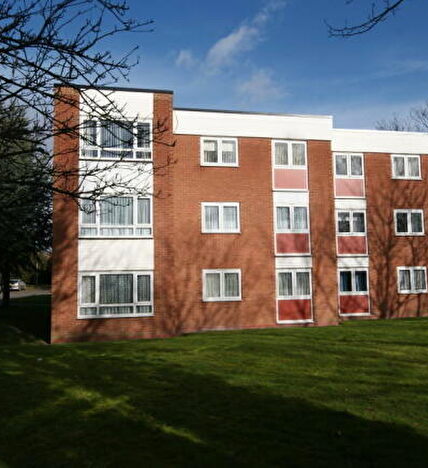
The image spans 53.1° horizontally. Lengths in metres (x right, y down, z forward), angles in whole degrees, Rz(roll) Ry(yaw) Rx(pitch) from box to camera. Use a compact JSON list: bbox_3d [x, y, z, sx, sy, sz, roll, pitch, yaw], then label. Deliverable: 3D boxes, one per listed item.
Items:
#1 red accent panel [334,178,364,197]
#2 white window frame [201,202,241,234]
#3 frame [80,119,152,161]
[{"bbox_3d":[6.107,-2.092,19.265,1.422,0.797,0.080,0,-5,-10],"label":"red accent panel"},{"bbox_3d":[0.278,-0.620,16.724,1.513,1.175,0.100,0,-5,-9],"label":"white window frame"},{"bbox_3d":[-3.296,-3.180,14.479,2.402,1.390,0.100,0,-5,-10],"label":"frame"}]

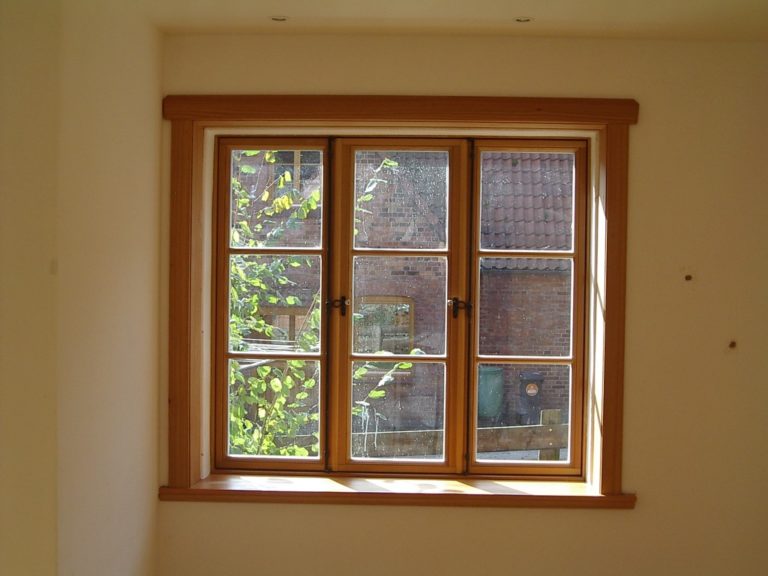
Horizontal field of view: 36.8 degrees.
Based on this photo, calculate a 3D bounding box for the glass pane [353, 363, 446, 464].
[{"bbox_3d":[0.053,0.461,4.309,0.350,0.373,0.020,1,1,2],"label":"glass pane"}]

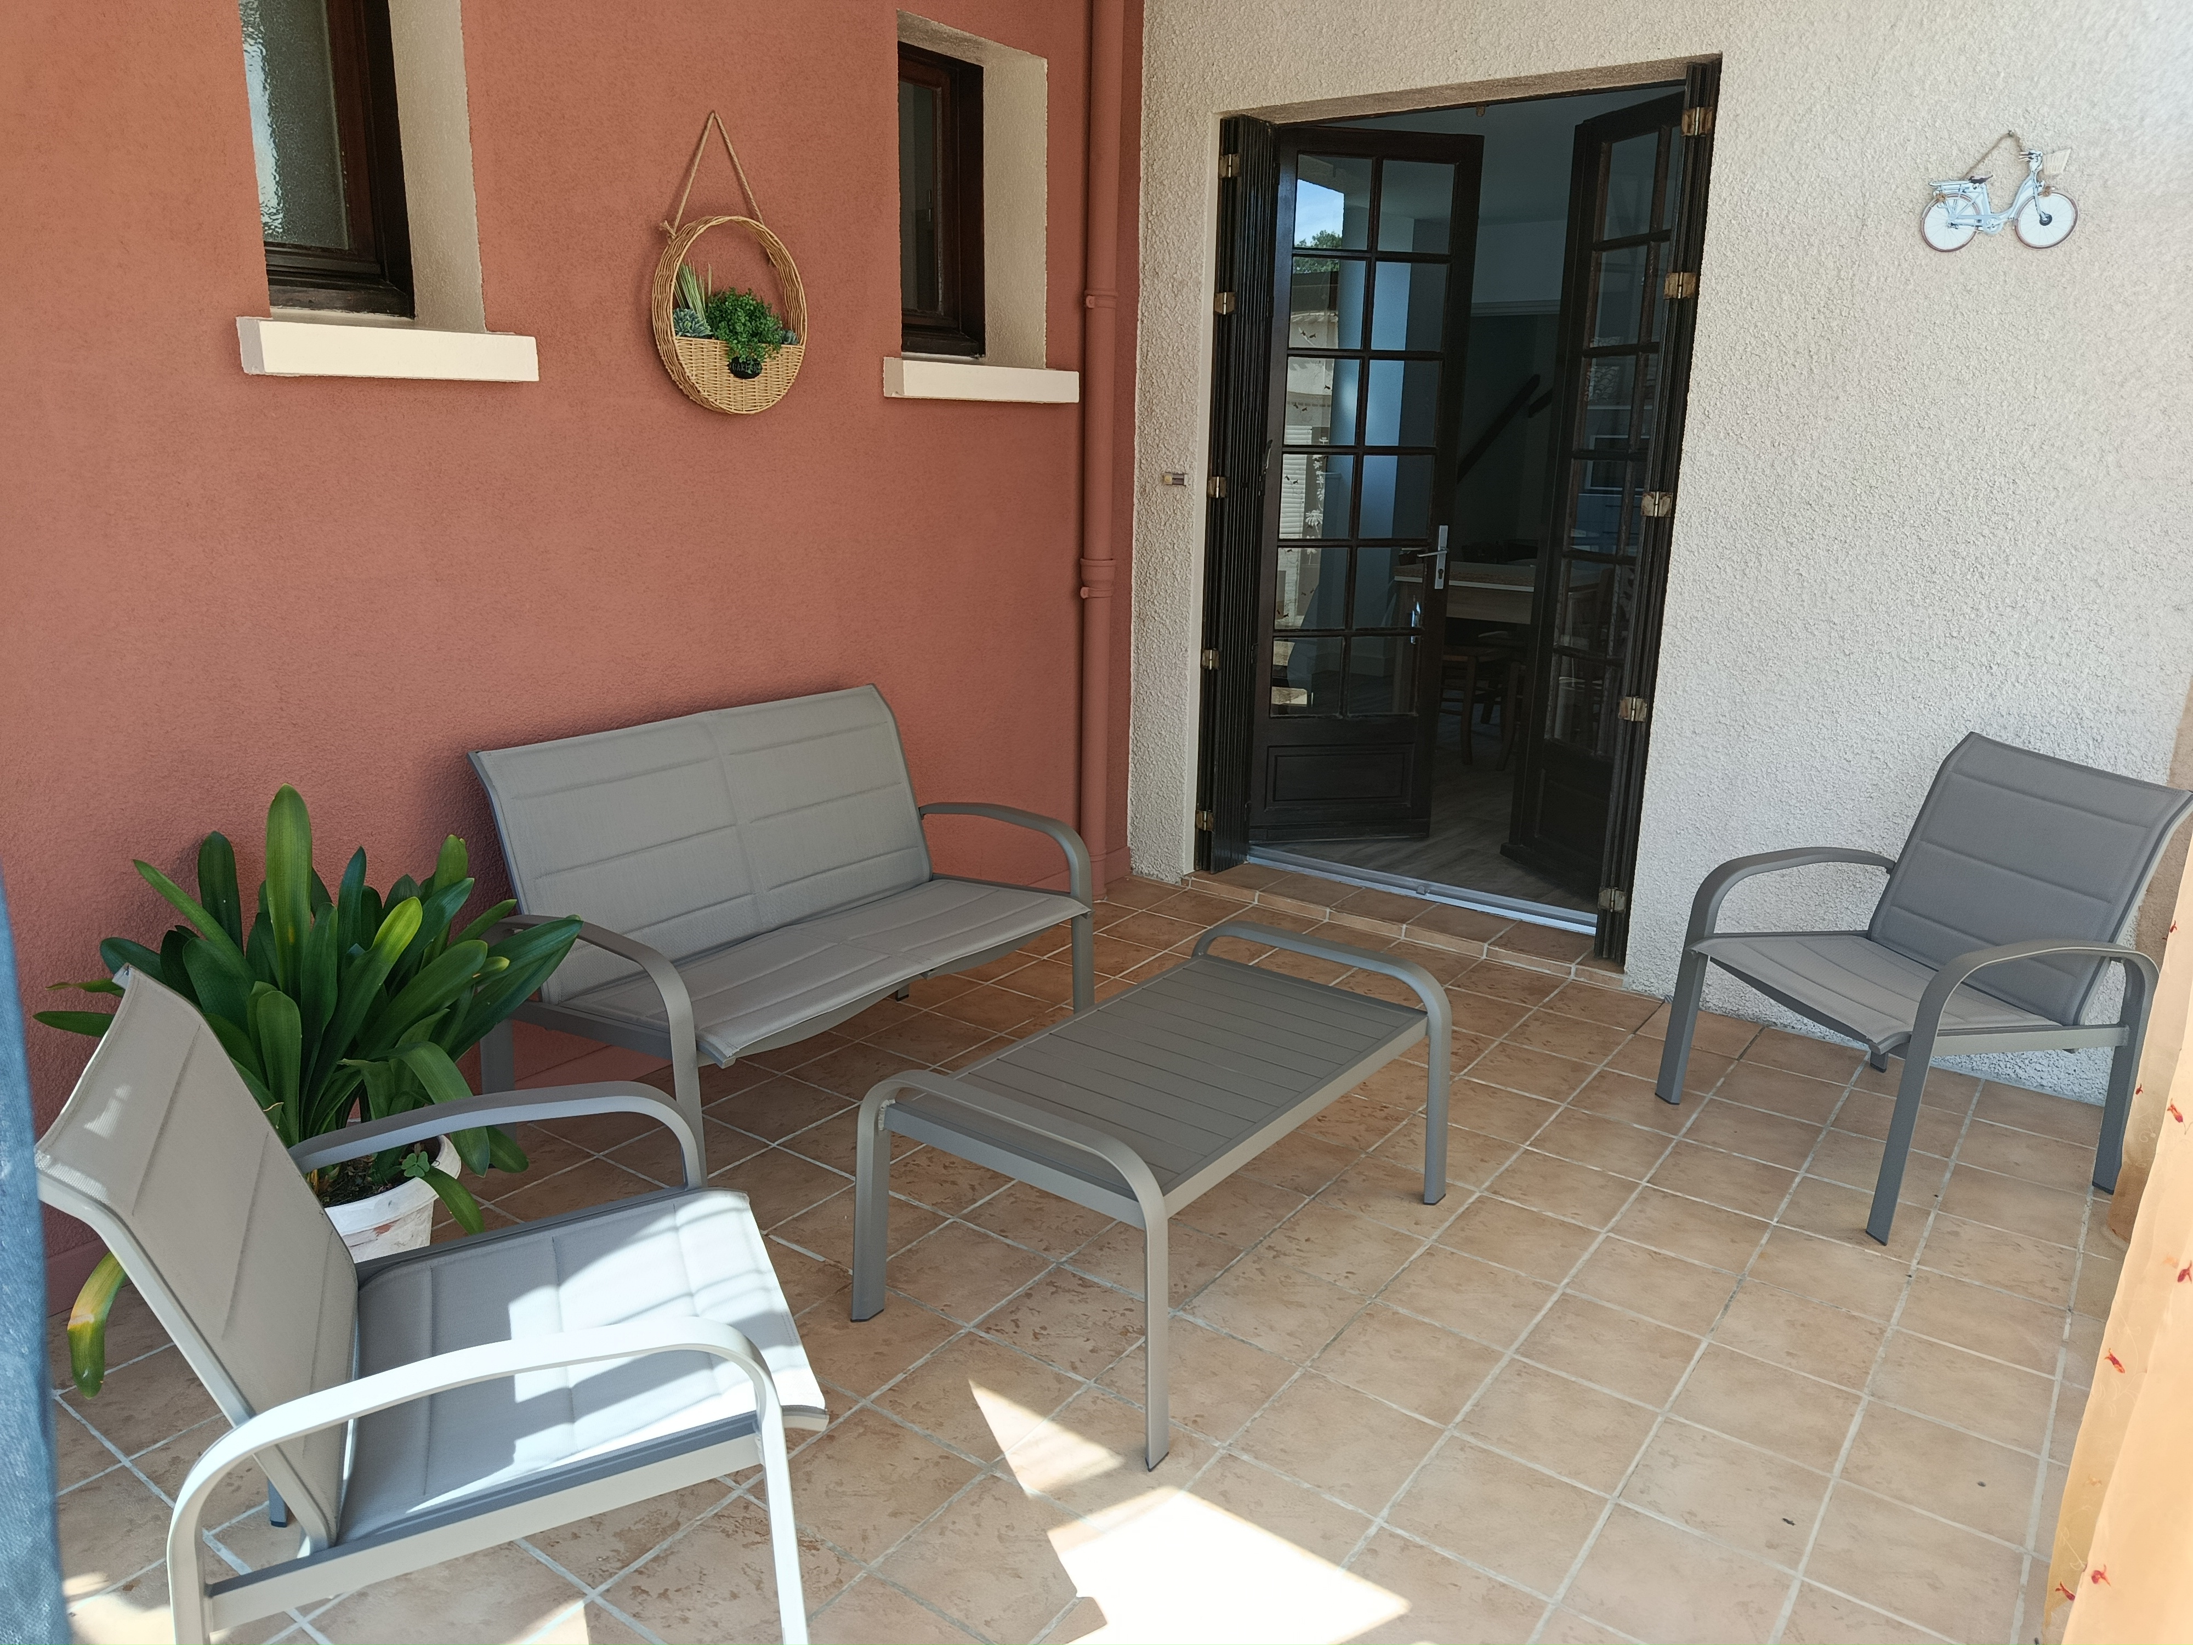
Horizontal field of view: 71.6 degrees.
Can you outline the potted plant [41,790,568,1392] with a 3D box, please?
[{"bbox_3d":[-1.258,0.373,2.501,0.693,0.882,0.743,1,14,0],"label":"potted plant"}]

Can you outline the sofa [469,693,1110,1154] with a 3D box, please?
[{"bbox_3d":[-0.630,0.222,3.265,0.764,0.817,1.205,11,17,34],"label":"sofa"}]

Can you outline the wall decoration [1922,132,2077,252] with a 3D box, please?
[{"bbox_3d":[1.977,-1.375,3.327,0.302,0.239,0.025,11,17,34],"label":"wall decoration"}]

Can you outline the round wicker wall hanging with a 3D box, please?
[{"bbox_3d":[-0.790,-1.214,3.327,0.076,0.615,0.411,11,17,34],"label":"round wicker wall hanging"}]

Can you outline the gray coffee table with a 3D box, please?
[{"bbox_3d":[0.146,0.566,2.755,0.627,0.489,1.053,11,17,34],"label":"gray coffee table"}]

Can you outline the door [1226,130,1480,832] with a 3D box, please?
[{"bbox_3d":[0.822,-1.025,4.957,0.685,2.258,0.055,-1,14,-7],"label":"door"}]

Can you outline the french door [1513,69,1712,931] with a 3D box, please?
[{"bbox_3d":[1.488,-0.888,4.460,0.060,2.258,0.706,-4,15,-17],"label":"french door"}]

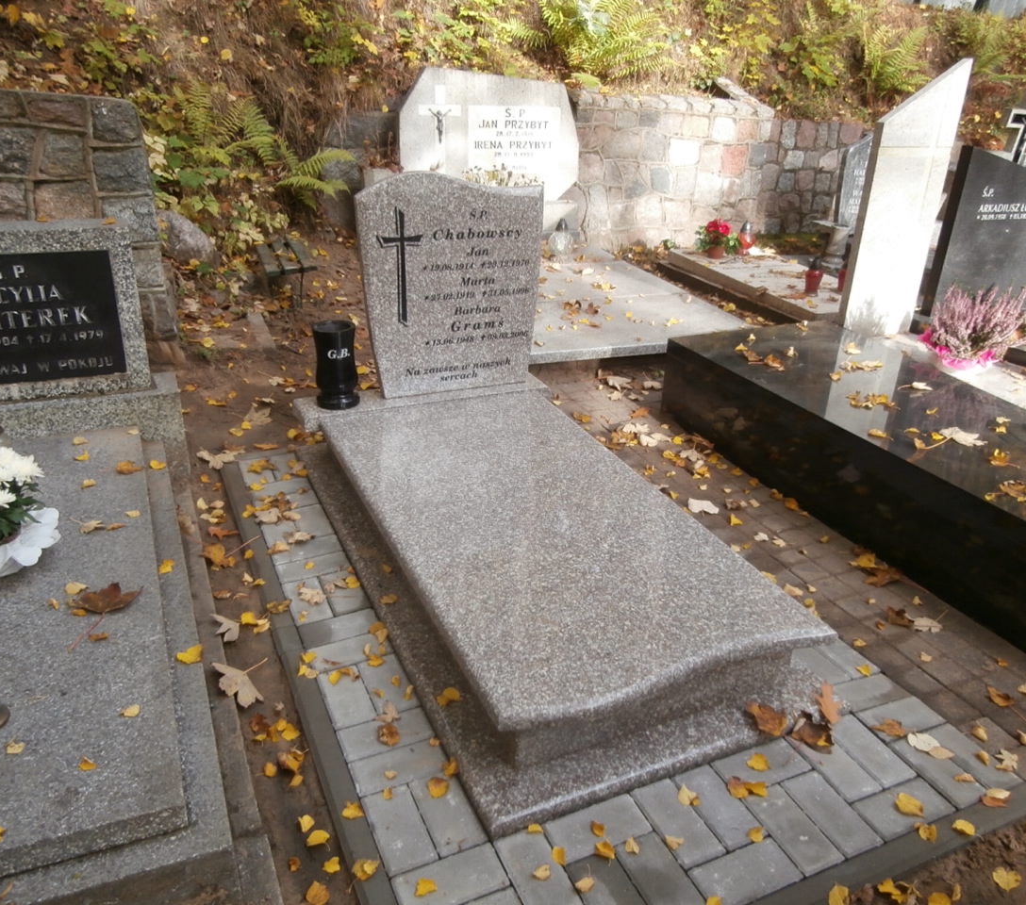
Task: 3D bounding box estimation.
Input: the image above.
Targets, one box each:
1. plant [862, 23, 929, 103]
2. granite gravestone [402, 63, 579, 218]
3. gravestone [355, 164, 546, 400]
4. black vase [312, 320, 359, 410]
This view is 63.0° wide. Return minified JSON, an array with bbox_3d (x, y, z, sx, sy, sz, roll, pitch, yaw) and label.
[{"bbox_3d":[3.418,-3.486,7.500,0.570,0.680,0.520,15,28,24],"label":"plant"},{"bbox_3d":[-0.141,-2.043,5.464,1.230,0.850,0.110,-7,27,-18],"label":"granite gravestone"},{"bbox_3d":[-0.216,-0.578,2.902,0.660,0.755,0.070,-9,28,-23],"label":"gravestone"},{"bbox_3d":[-0.599,-0.299,2.846,0.145,0.270,0.145,-9,28,-23],"label":"black vase"}]

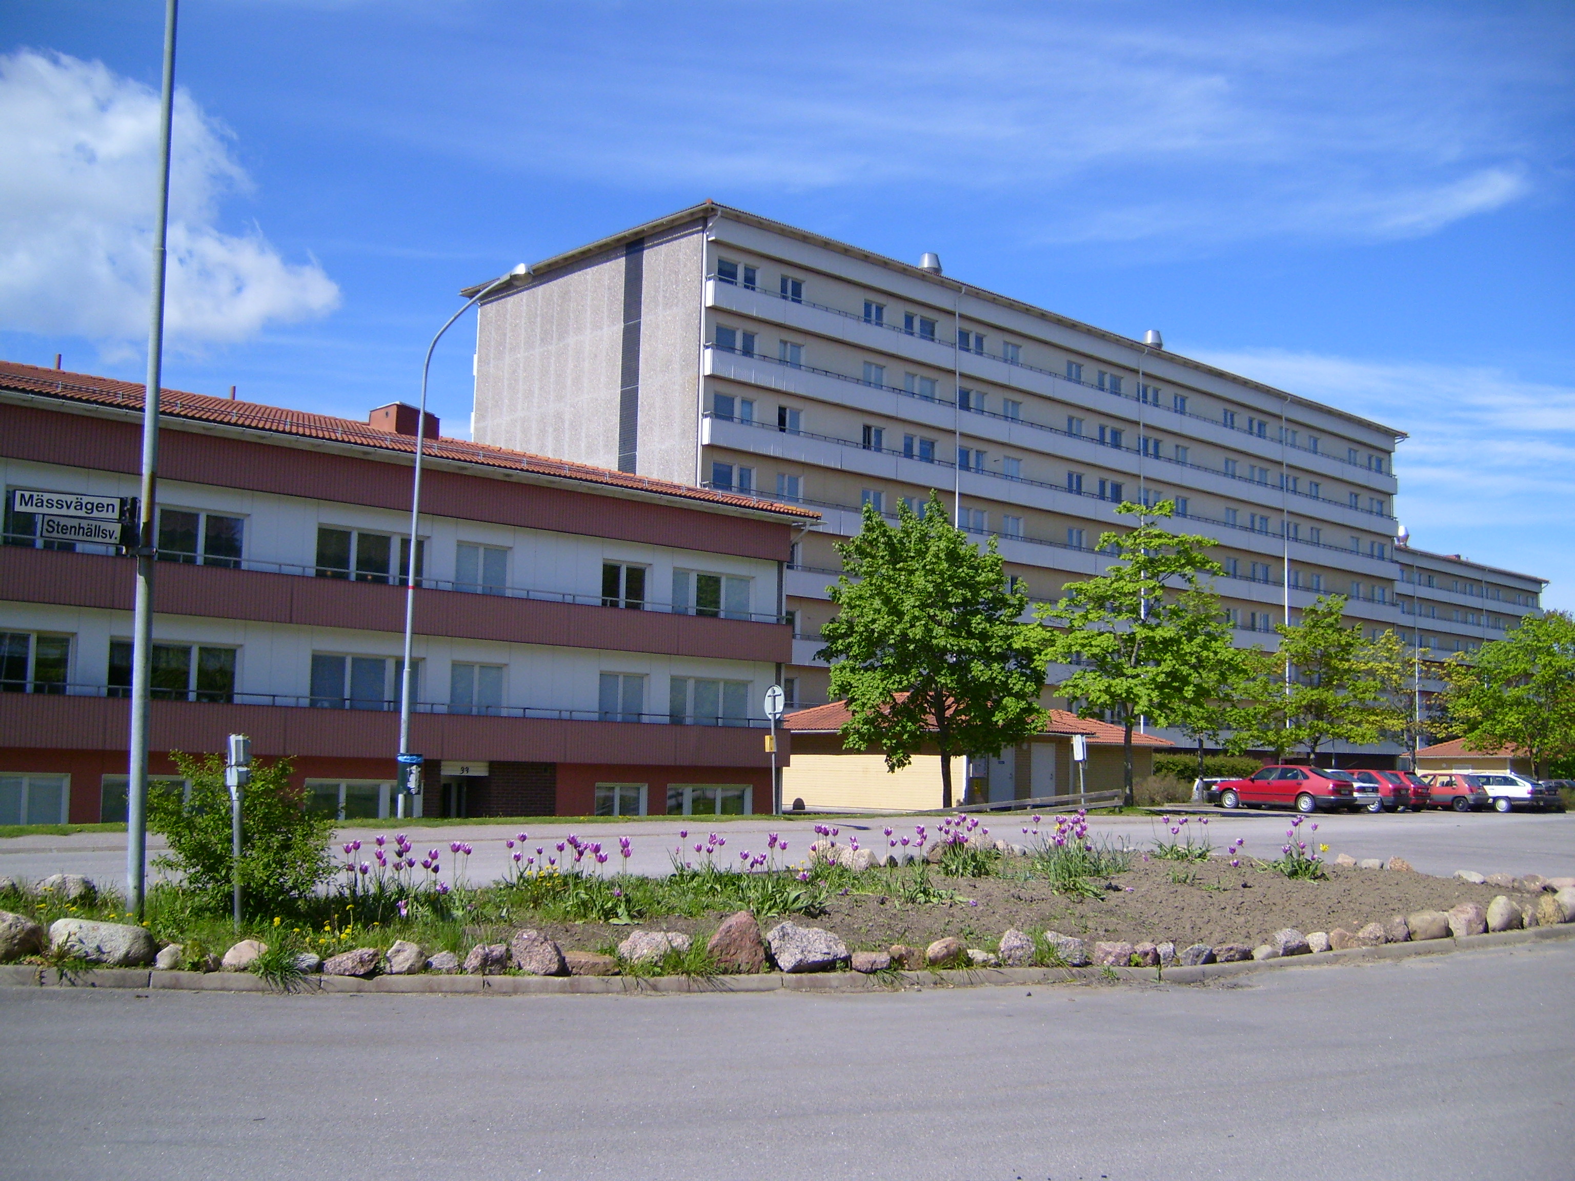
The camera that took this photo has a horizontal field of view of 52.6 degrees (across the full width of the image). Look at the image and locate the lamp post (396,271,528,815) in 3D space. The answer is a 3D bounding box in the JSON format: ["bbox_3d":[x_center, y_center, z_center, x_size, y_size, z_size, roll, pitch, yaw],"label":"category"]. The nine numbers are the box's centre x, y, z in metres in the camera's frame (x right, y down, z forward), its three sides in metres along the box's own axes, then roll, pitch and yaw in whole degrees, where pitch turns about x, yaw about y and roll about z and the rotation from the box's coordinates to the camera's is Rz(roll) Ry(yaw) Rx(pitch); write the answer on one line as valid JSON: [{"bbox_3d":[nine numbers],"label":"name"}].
[{"bbox_3d":[-4.742,-0.652,23.202,0.300,7.950,2.800,7,-8,-43],"label":"lamp post"}]

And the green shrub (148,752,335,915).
[{"bbox_3d":[-4.124,1.850,12.062,1.420,1.270,1.350,3,-6,-18],"label":"green shrub"}]

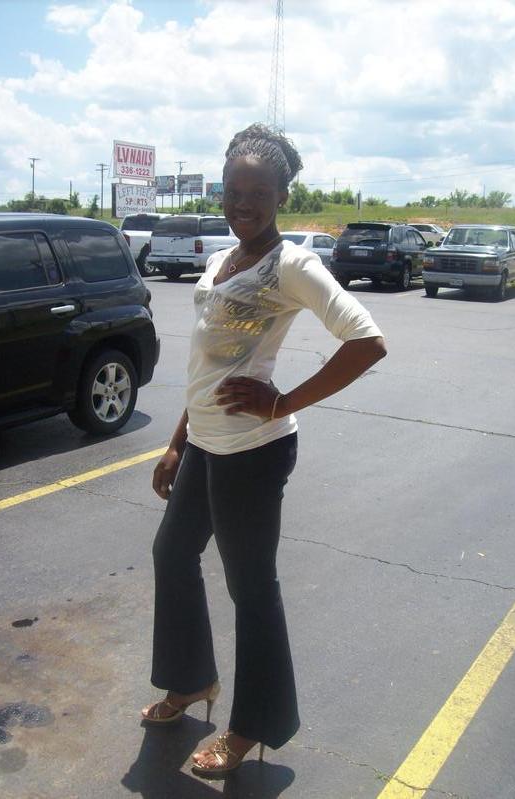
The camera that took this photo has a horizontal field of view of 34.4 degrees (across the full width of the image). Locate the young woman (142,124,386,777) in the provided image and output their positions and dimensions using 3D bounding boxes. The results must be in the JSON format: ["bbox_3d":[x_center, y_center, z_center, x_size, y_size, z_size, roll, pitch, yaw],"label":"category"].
[{"bbox_3d":[-0.004,0.174,2.321,0.440,1.750,0.560,-8,14,-37],"label":"young woman"}]

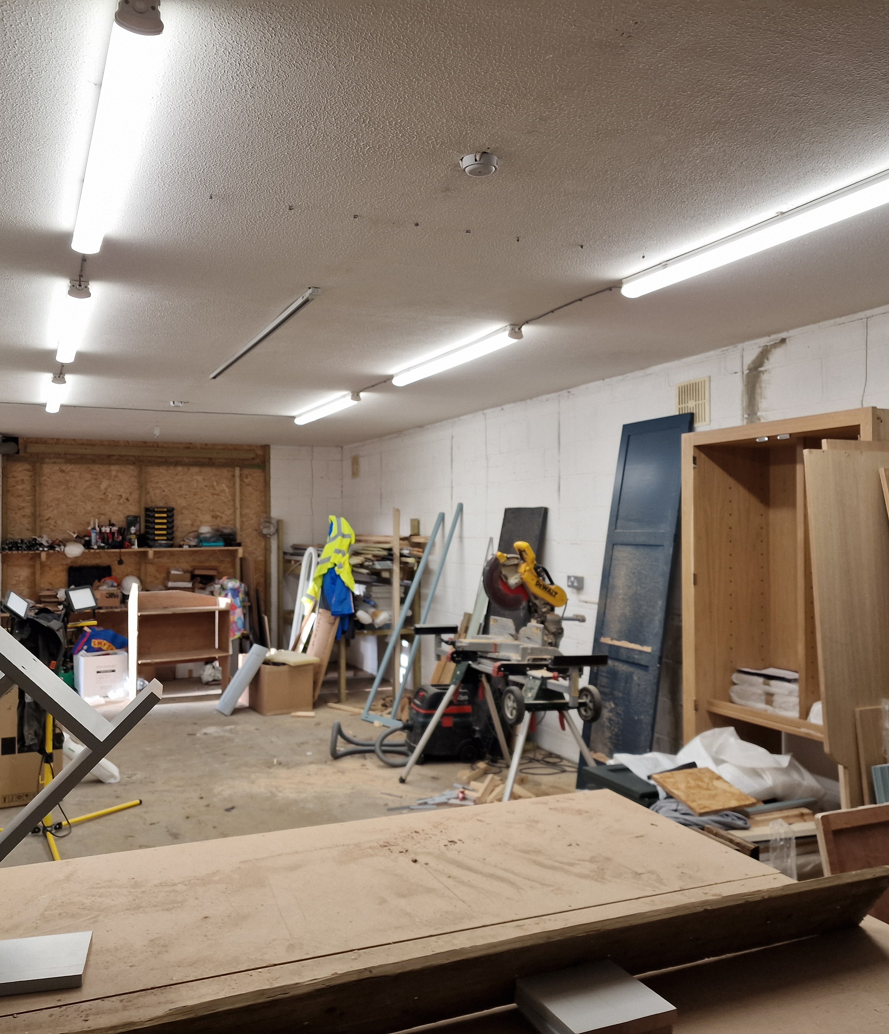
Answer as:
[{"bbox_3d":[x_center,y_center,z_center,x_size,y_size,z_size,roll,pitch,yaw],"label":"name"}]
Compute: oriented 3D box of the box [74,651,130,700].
[{"bbox_3d":[-3.126,1.443,8.395,0.420,0.400,0.280,1,-1,-38],"label":"box"}]

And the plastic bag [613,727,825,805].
[{"bbox_3d":[1.160,1.050,3.880,0.830,0.280,0.450,0,-1,33],"label":"plastic bag"}]

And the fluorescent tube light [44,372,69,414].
[{"bbox_3d":[-2.711,-0.843,6.378,0.085,0.070,1.550,0,-1,-24],"label":"fluorescent tube light"}]

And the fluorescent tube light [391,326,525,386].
[{"bbox_3d":[0.026,-0.871,5.100,0.092,0.078,1.524,1,-1,-25],"label":"fluorescent tube light"}]

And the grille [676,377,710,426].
[{"bbox_3d":[1.374,-0.625,5.097,0.020,0.267,0.275,0,-1,-24],"label":"grille"}]

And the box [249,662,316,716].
[{"bbox_3d":[-1.430,1.463,7.964,0.450,0.425,0.400,0,-1,-31],"label":"box"}]

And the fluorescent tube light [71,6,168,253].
[{"bbox_3d":[-0.877,-0.915,2.368,0.092,0.078,1.524,1,-1,-25],"label":"fluorescent tube light"}]

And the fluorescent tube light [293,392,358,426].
[{"bbox_3d":[-0.956,-0.848,7.306,0.092,0.078,1.524,1,-1,-25],"label":"fluorescent tube light"}]

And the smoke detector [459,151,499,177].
[{"bbox_3d":[0.092,-0.928,2.429,0.102,0.036,0.102,0,-1,0],"label":"smoke detector"}]

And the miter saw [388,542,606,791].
[{"bbox_3d":[0.356,0.881,5.404,0.919,1.490,1.810,1,-1,-25],"label":"miter saw"}]

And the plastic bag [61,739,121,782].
[{"bbox_3d":[-2.202,1.483,5.705,0.360,0.270,0.320,1,-1,-25],"label":"plastic bag"}]

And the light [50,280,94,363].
[{"bbox_3d":[-1.728,-0.867,4.249,0.085,0.070,1.550,0,-1,-24],"label":"light"}]

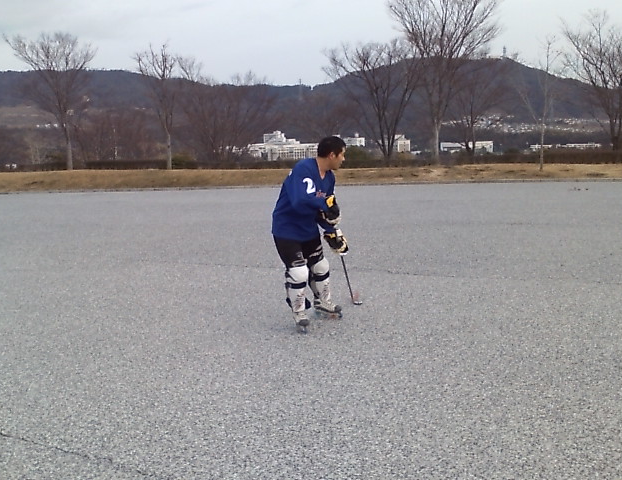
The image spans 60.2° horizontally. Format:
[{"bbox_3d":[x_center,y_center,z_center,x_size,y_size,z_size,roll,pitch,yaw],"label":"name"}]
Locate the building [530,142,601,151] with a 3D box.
[{"bbox_3d":[187.281,-67.695,394.578,53.021,7.984,18.000,0,9,6],"label":"building"}]

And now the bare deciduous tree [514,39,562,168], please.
[{"bbox_3d":[15.713,-9.274,37.034,3.454,8.881,3.454,-1,9,0],"label":"bare deciduous tree"}]

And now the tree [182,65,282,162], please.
[{"bbox_3d":[-7.420,-11.361,48.815,9.099,8.886,9.099,-1,9,0],"label":"tree"}]

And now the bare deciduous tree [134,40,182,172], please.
[{"bbox_3d":[-11.150,-9.688,38.949,3.484,8.909,3.484,-1,9,0],"label":"bare deciduous tree"}]

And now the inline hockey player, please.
[{"bbox_3d":[-0.004,-0.038,4.833,0.600,1.757,0.600,8,12,43],"label":"inline hockey player"}]

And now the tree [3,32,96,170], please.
[{"bbox_3d":[-18.493,-9.718,37.919,6.498,9.450,6.498,-1,9,0],"label":"tree"}]

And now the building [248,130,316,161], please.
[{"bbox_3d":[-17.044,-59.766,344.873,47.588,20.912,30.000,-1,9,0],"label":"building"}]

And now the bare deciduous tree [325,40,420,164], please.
[{"bbox_3d":[5.218,-11.512,44.762,8.013,10.151,8.013,-1,9,0],"label":"bare deciduous tree"}]

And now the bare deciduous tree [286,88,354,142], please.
[{"bbox_3d":[0.931,-12.616,58.754,7.450,7.724,7.450,-1,9,0],"label":"bare deciduous tree"}]

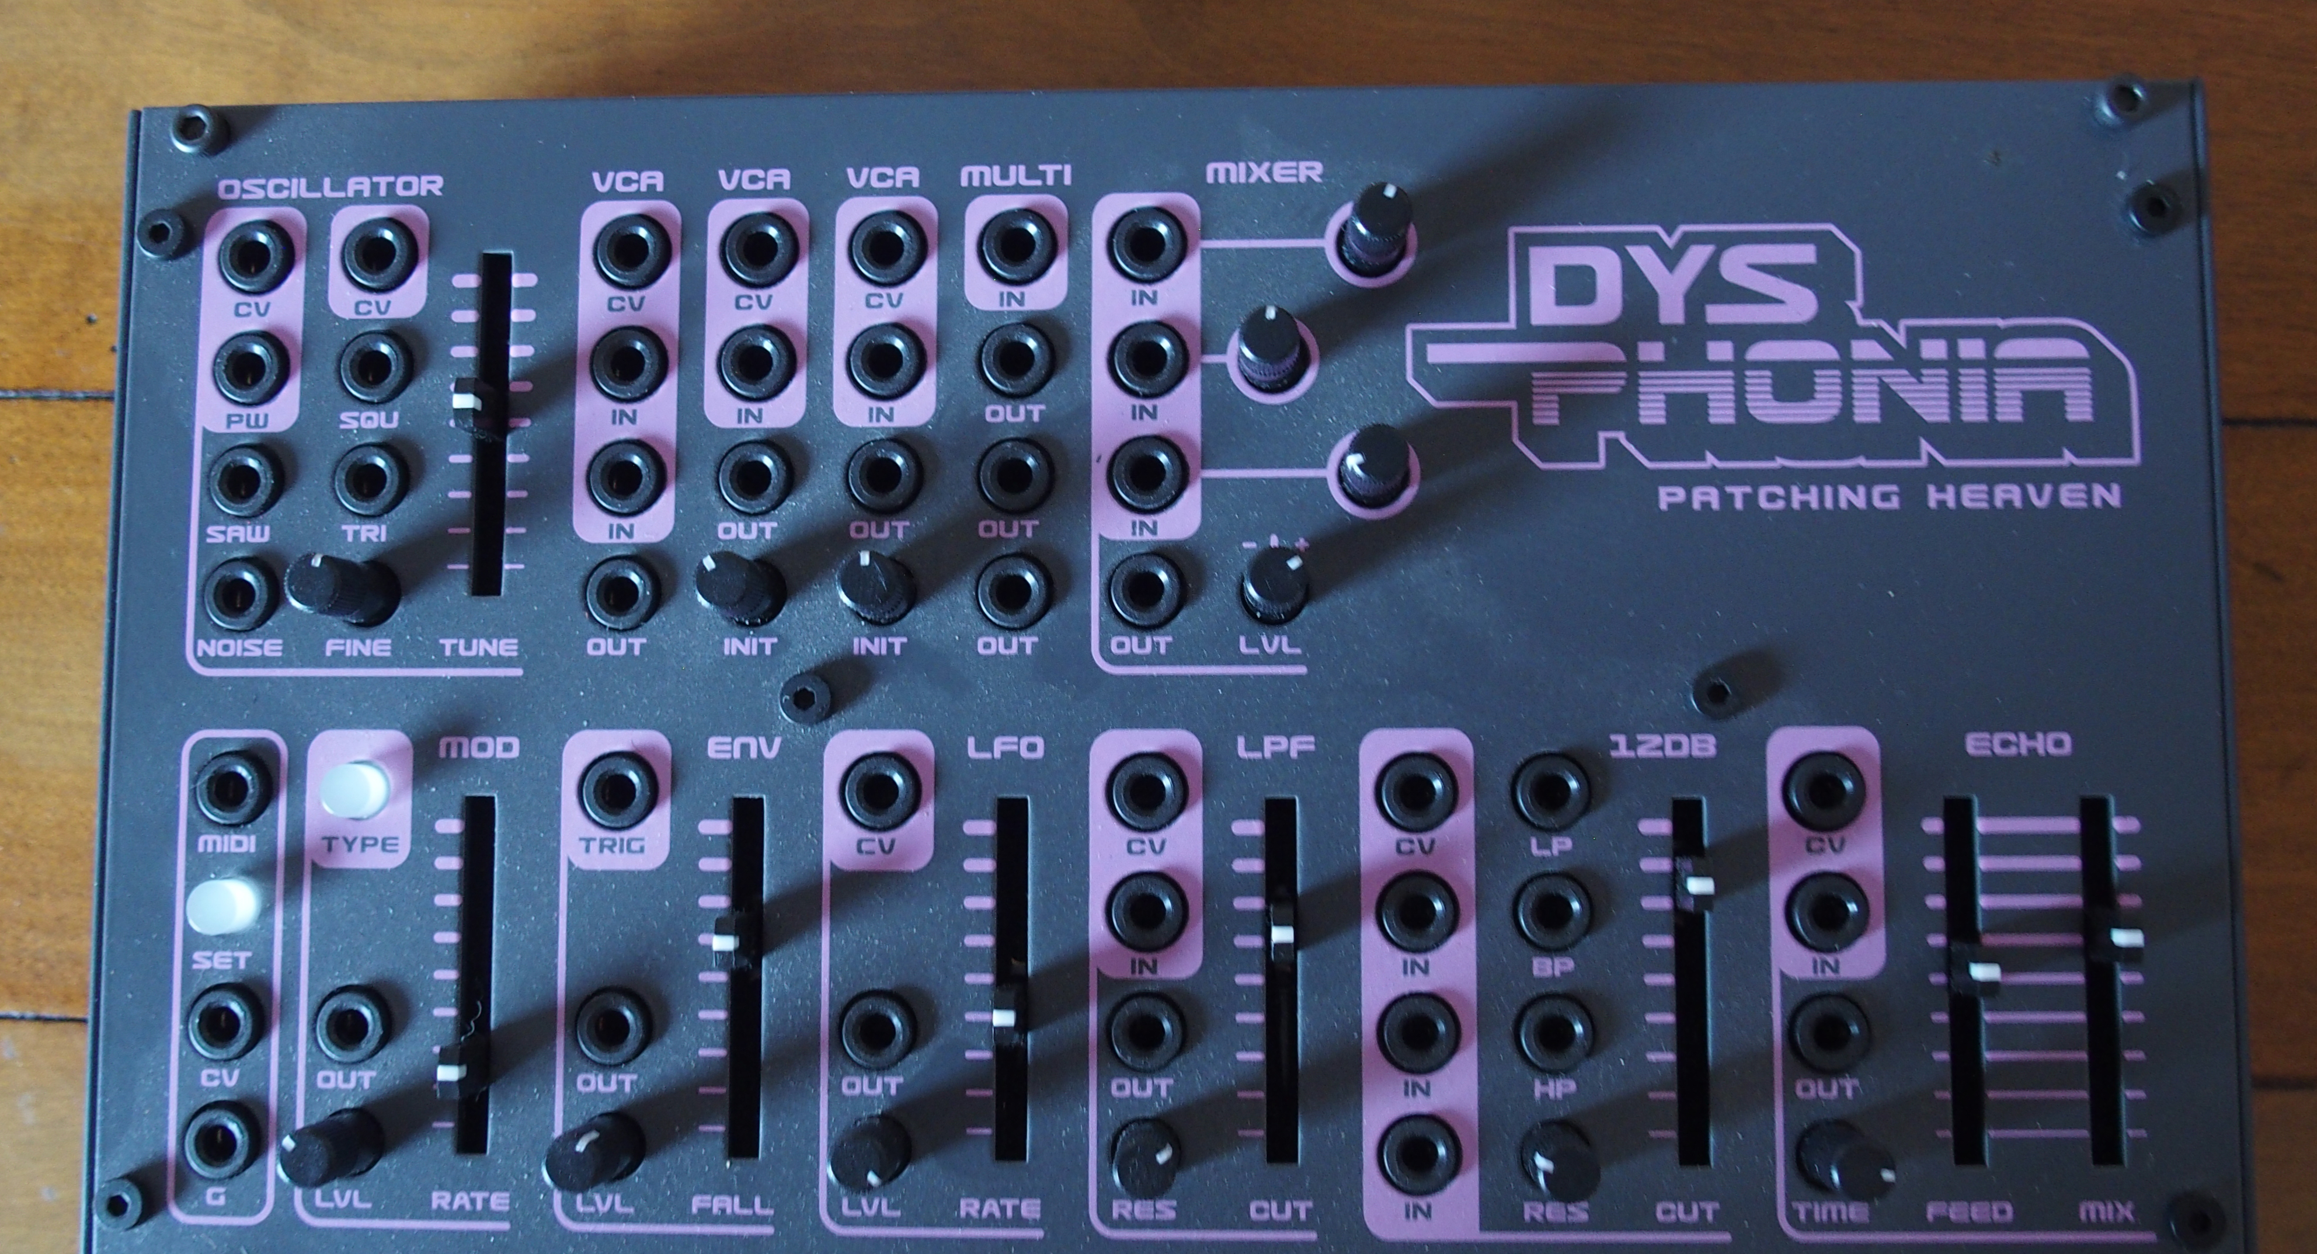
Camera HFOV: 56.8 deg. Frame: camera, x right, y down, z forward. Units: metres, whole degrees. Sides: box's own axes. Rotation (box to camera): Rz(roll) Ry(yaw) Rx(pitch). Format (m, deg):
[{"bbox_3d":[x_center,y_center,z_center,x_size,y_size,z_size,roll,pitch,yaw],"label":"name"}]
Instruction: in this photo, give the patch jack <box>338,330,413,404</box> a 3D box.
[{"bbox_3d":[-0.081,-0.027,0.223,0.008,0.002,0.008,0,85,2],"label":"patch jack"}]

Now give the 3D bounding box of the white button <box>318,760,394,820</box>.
[{"bbox_3d":[-0.082,0.017,0.218,0.005,0.005,0.005,0,85,2],"label":"white button"}]

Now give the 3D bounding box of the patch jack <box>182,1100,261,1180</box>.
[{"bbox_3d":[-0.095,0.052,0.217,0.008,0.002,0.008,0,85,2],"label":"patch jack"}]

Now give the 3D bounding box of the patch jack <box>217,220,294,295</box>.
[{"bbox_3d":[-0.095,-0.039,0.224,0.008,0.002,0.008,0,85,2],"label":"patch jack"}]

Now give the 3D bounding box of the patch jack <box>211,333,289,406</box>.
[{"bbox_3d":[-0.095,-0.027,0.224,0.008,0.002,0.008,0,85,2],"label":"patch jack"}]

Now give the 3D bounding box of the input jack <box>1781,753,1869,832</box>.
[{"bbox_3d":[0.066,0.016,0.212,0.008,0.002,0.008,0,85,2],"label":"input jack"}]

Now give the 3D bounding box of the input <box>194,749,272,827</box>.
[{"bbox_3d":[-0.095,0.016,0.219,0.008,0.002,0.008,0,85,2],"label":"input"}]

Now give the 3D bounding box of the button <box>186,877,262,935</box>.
[{"bbox_3d":[-0.095,0.029,0.218,0.005,0.005,0.005,0,85,2],"label":"button"}]

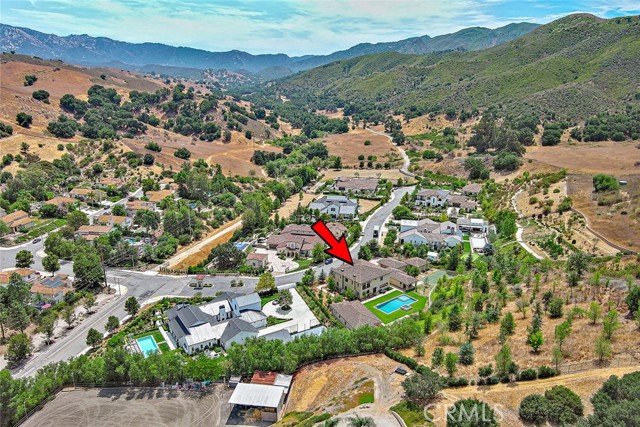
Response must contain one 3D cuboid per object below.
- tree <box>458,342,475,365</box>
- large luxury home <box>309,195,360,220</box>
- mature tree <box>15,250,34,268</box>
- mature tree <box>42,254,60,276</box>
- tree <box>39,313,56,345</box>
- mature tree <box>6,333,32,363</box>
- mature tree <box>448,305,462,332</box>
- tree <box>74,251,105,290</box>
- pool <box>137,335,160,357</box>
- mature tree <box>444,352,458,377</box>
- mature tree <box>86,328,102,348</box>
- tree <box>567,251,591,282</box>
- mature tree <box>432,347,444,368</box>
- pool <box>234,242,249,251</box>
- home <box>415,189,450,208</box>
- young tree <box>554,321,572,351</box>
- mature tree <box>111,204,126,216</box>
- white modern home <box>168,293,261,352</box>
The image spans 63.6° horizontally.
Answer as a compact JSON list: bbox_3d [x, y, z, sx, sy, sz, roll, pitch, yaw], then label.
[{"bbox_3d":[37.790,36.110,132.990,4.000,5.550,4.000,0,17,0],"label":"tree"},{"bbox_3d":[7.480,-3.650,275.000,24.000,8.500,17.000,2,18,7],"label":"large luxury home"},{"bbox_3d":[-115.130,18.700,200.880,7.560,8.170,7.560,0,17,0],"label":"mature tree"},{"bbox_3d":[-107.050,20.730,205.570,6.820,8.810,6.610,0,16,0],"label":"mature tree"},{"bbox_3d":[-81.900,34.560,154.960,5.140,9.600,4.990,0,16,0],"label":"tree"},{"bbox_3d":[-87.464,38.949,149.902,6.741,8.281,6.741,0,17,0],"label":"mature tree"},{"bbox_3d":[39.320,30.470,149.620,3.940,8.360,3.940,0,17,0],"label":"mature tree"},{"bbox_3d":[-87.310,21.120,194.450,11.470,13.490,11.120,0,16,0],"label":"tree"},{"bbox_3d":[-51.592,40.782,156.247,4.600,1.000,12.000,-10,20,-29],"label":"pool"},{"bbox_3d":[33.047,37.801,128.784,2.874,7.063,2.874,0,17,0],"label":"mature tree"},{"bbox_3d":[-68.051,37.960,155.958,4.555,6.560,4.555,0,17,0],"label":"mature tree"},{"bbox_3d":[86.800,17.800,173.140,7.820,10.480,7.820,0,17,0],"label":"tree"},{"bbox_3d":[30.120,36.610,131.070,2.960,5.750,2.960,0,17,0],"label":"mature tree"},{"bbox_3d":[-36.848,15.568,230.286,6.600,1.000,9.800,4,18,12],"label":"pool"},{"bbox_3d":[63.810,-8.770,292.170,18.000,8.000,13.000,6,18,19],"label":"home"},{"bbox_3d":[57.620,29.100,122.000,4.050,8.050,3.920,0,16,0],"label":"young tree"},{"bbox_3d":[-112.630,-1.680,288.190,8.500,6.350,8.240,0,16,0],"label":"mature tree"},{"bbox_3d":[-31.772,33.564,165.608,30.000,7.300,27.500,-10,20,-29],"label":"white modern home"}]

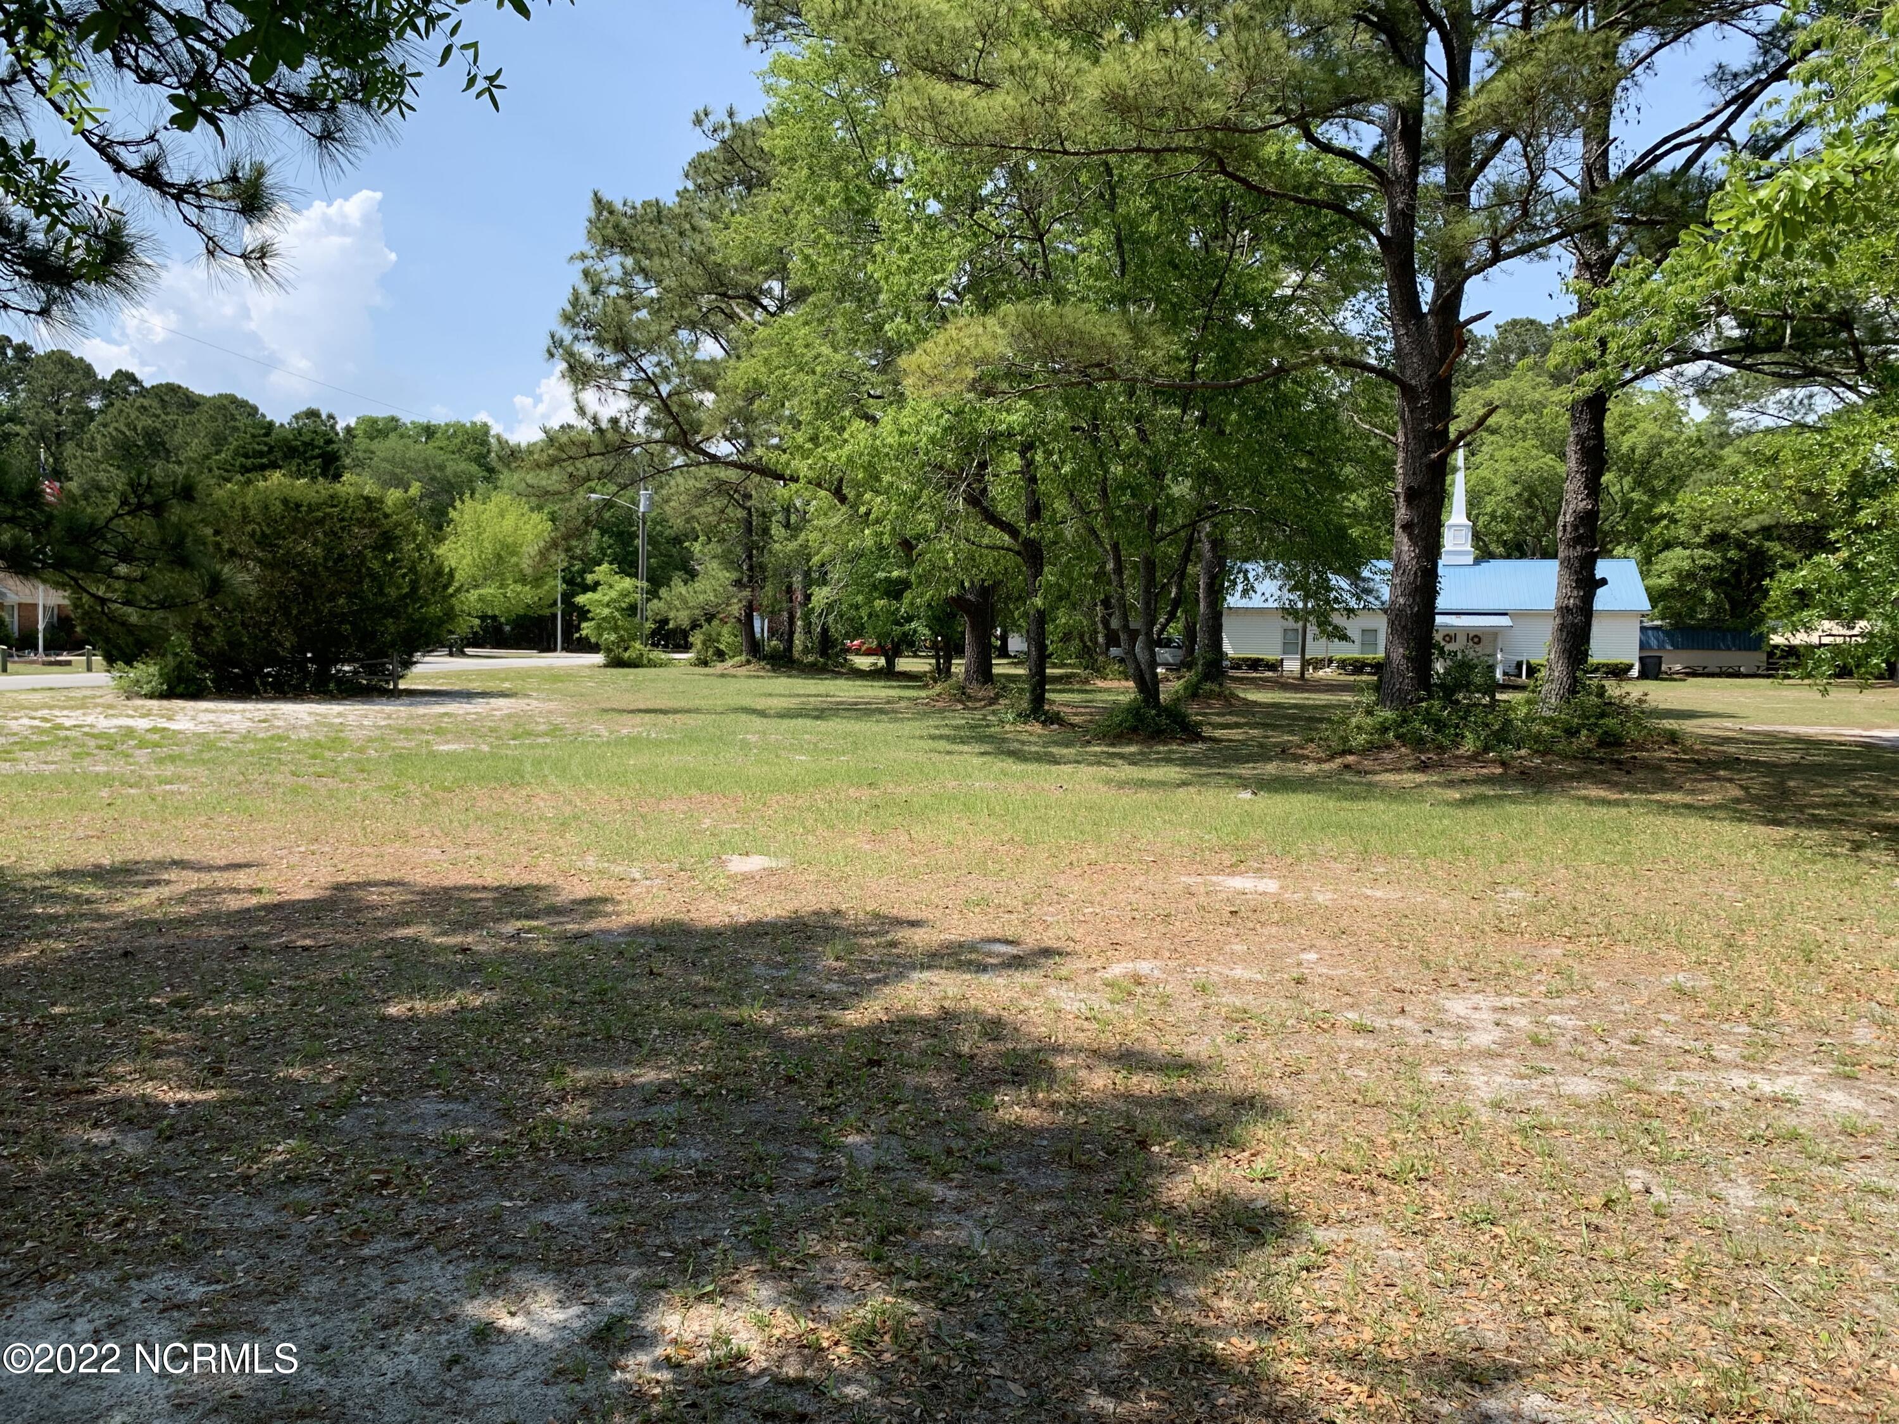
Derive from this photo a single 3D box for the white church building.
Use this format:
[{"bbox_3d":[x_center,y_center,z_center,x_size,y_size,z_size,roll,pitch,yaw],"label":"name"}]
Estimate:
[{"bbox_3d":[23.106,-7.486,69.345,18.946,11.031,9.756,2,3,16],"label":"white church building"}]

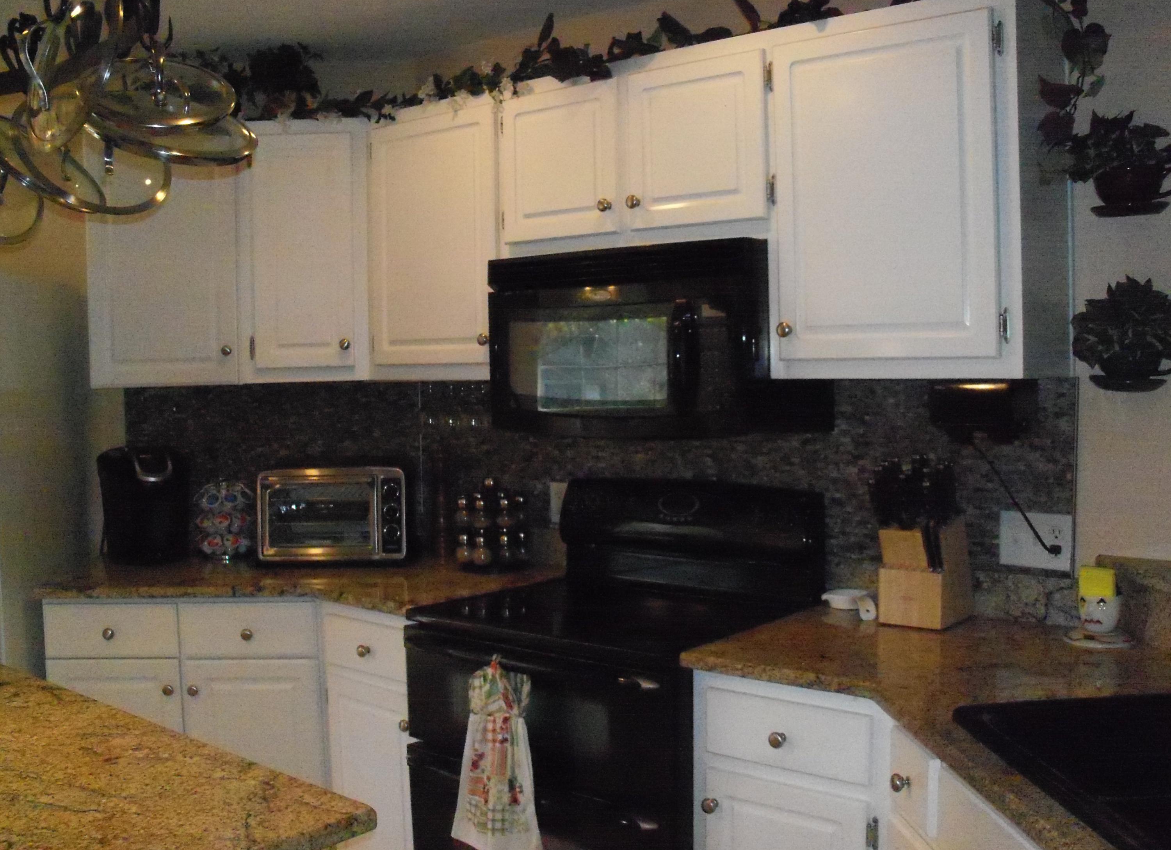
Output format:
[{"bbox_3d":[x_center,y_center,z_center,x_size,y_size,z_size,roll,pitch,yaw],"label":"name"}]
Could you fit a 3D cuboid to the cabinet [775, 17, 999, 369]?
[{"bbox_3d":[0.671,-0.450,2.393,0.510,0.701,0.335,1,4,38],"label":"cabinet"}]

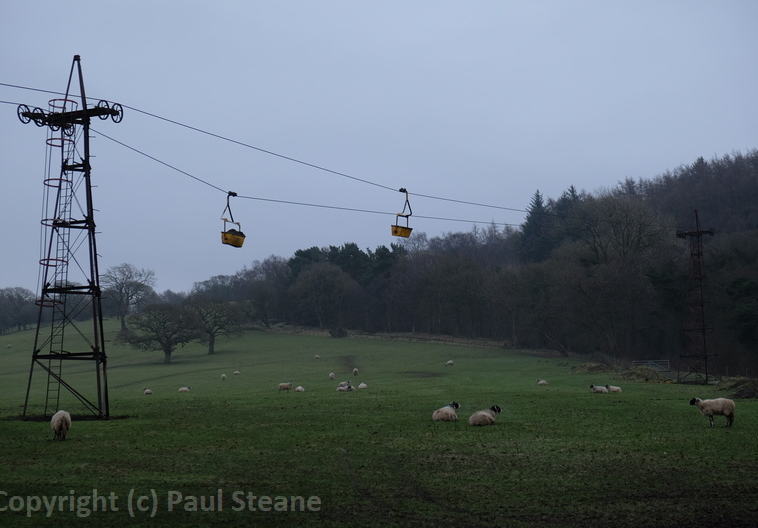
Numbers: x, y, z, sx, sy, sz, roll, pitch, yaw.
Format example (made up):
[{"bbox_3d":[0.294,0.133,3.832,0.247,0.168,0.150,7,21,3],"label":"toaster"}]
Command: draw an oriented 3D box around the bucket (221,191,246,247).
[{"bbox_3d":[-5.814,-1.782,64.300,0.600,2.250,1.100,-3,-4,28],"label":"bucket"}]

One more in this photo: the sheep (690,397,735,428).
[{"bbox_3d":[8.270,3.690,39.800,1.140,0.740,0.420,-2,-4,10],"label":"sheep"}]

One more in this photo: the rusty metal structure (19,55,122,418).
[{"bbox_3d":[-10.315,-0.965,54.400,3.000,12.200,3.000,-3,-4,28],"label":"rusty metal structure"}]

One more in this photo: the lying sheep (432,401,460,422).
[{"bbox_3d":[1.949,4.280,46.500,0.500,0.570,0.980,-4,-5,41],"label":"lying sheep"}]

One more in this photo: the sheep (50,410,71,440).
[{"bbox_3d":[-7.683,3.909,38.800,0.480,0.720,1.100,0,-4,-18],"label":"sheep"}]

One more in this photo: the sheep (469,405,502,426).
[{"bbox_3d":[2.838,4.057,43.000,0.500,0.580,1.020,-4,-5,43],"label":"sheep"}]

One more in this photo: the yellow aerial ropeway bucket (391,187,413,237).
[{"bbox_3d":[1.064,-2.258,71.800,0.600,2.200,1.100,-3,-4,28],"label":"yellow aerial ropeway bucket"}]

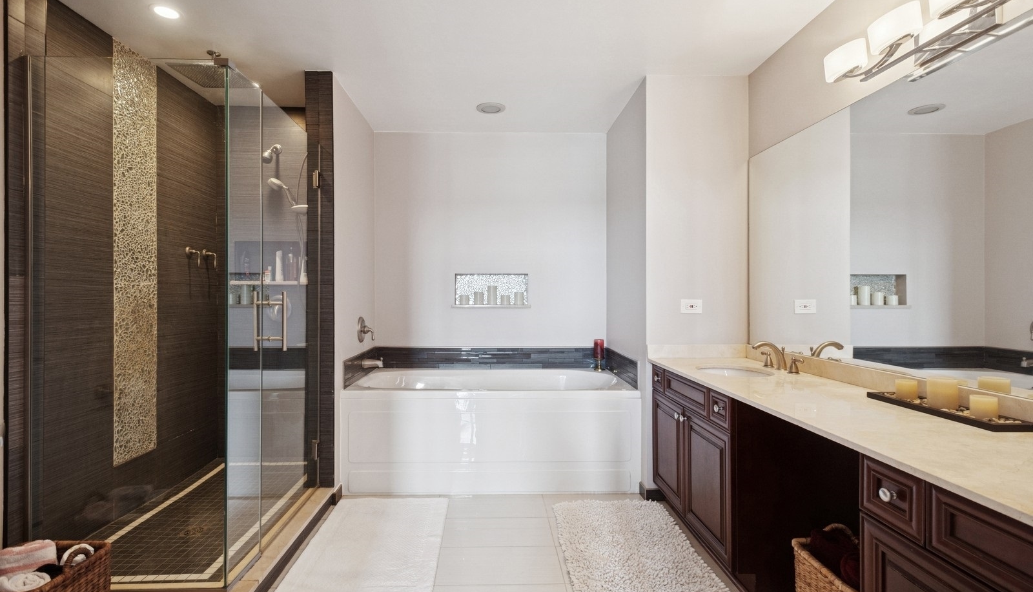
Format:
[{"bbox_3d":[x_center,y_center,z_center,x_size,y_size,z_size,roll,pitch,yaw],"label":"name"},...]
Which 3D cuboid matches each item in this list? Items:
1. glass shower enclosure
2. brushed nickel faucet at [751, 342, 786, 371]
[{"bbox_3d":[-1.485,0.110,2.335,0.730,2.000,1.000,0,0,-2],"label":"glass shower enclosure"},{"bbox_3d":[1.250,0.297,2.410,0.170,0.145,0.055,0,0,-2],"label":"brushed nickel faucet"}]

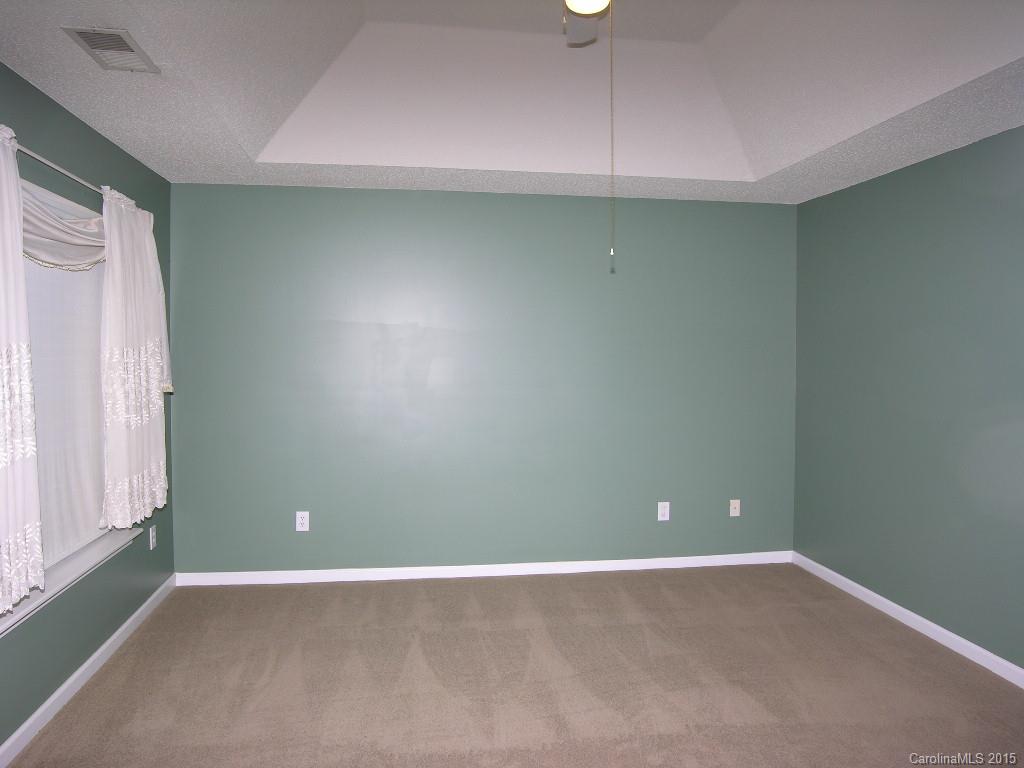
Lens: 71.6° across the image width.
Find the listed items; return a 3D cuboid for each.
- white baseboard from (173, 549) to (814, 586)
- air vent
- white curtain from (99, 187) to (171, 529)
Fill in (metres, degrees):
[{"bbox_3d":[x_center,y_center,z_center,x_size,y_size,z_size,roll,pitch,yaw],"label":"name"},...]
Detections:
[{"bbox_3d":[-0.053,1.196,4.604,4.027,0.082,0.020,0,3,-8],"label":"white baseboard"},{"bbox_3d":[-1.324,-1.100,2.370,0.198,0.022,0.341,0,3,-8],"label":"air vent"},{"bbox_3d":[-1.872,-0.112,3.598,0.120,1.576,0.803,0,3,-8],"label":"white curtain"}]

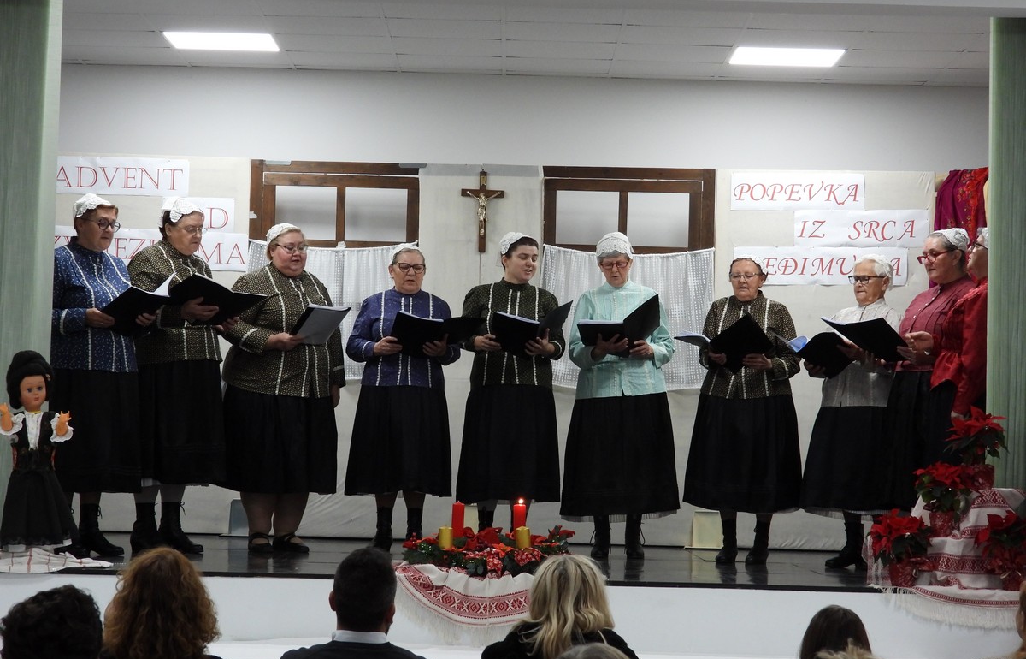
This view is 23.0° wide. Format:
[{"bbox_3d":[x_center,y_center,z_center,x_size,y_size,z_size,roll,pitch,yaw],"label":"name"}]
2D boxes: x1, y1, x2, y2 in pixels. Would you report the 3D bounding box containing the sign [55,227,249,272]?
[{"bbox_3d":[-2.084,-0.454,14.233,1.180,0.212,0.010,2,-2,0],"label":"sign"}]

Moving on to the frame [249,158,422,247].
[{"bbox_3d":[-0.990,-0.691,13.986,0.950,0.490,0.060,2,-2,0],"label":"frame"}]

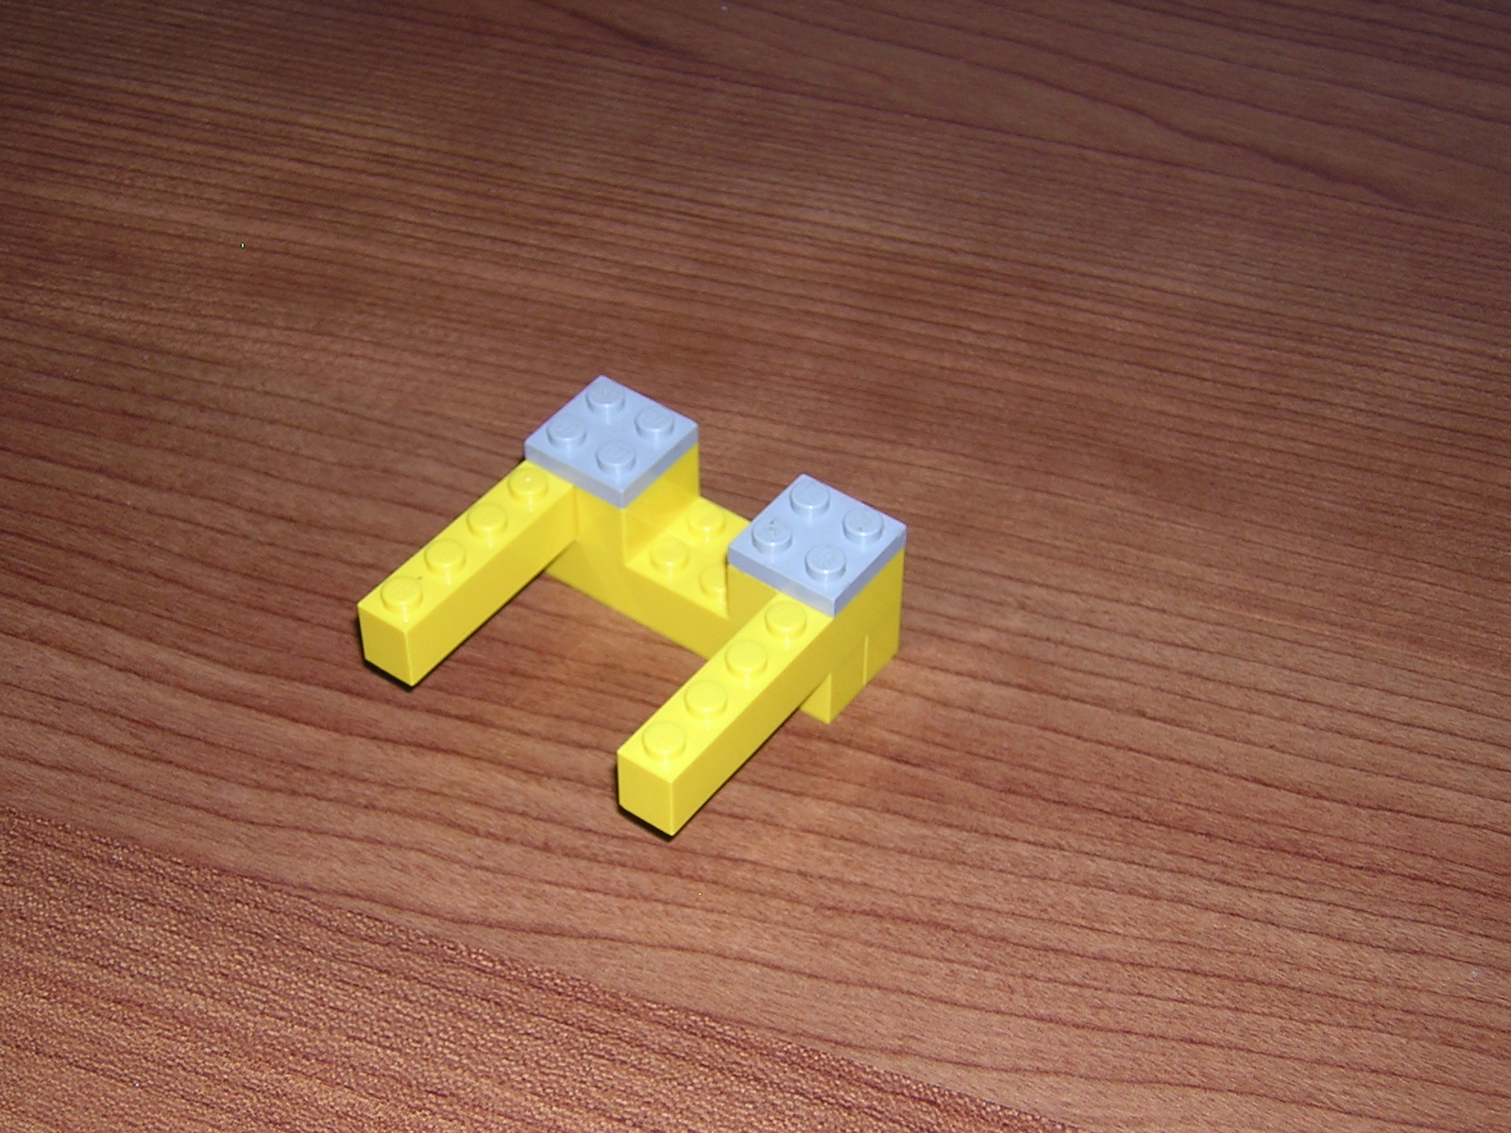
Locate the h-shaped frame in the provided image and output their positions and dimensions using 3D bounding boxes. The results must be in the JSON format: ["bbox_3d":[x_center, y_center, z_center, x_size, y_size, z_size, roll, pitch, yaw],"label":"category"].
[{"bbox_3d":[-0.015,0.006,0.315,0.048,0.024,0.048,27,50,24],"label":"h-shaped frame"}]

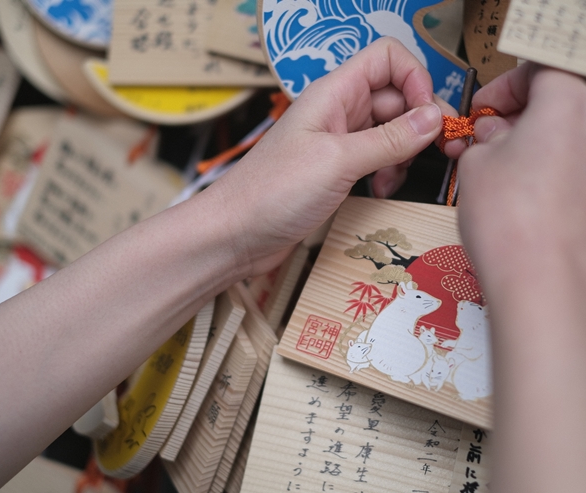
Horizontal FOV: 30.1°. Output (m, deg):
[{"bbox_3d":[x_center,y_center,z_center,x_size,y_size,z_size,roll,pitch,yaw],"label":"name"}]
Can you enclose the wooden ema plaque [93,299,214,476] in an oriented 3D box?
[{"bbox_3d":[-0.074,0.061,0.567,0.007,0.120,0.115,25,8,-22],"label":"wooden ema plaque"}]

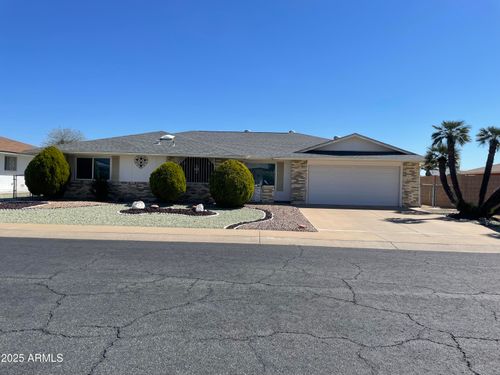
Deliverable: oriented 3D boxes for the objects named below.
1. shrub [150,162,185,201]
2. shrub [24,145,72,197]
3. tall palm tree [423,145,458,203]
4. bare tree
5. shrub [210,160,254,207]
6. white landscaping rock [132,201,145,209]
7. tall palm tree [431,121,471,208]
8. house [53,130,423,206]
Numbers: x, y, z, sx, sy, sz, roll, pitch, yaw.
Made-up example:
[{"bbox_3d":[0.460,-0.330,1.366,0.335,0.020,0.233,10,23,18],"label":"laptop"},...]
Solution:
[{"bbox_3d":[-4.236,-0.297,19.400,1.912,2.041,1.912,1,1,0],"label":"shrub"},{"bbox_3d":[-10.239,-0.784,19.000,2.312,2.581,2.312,1,1,0],"label":"shrub"},{"bbox_3d":[9.499,-0.548,18.700,1.768,3.137,1.768,1,1,0],"label":"tall palm tree"},{"bbox_3d":[-18.772,-2.935,38.000,4.250,6.173,4.250,1,1,0],"label":"bare tree"},{"bbox_3d":[-0.870,-0.204,18.500,2.183,2.281,2.183,1,1,0],"label":"shrub"},{"bbox_3d":[-4.588,0.724,15.500,0.524,0.334,0.446,1,1,0],"label":"white landscaping rock"},{"bbox_3d":[9.862,-1.066,18.400,1.985,4.386,1.985,1,1,0],"label":"tall palm tree"},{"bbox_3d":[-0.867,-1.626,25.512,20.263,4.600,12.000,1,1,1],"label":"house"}]

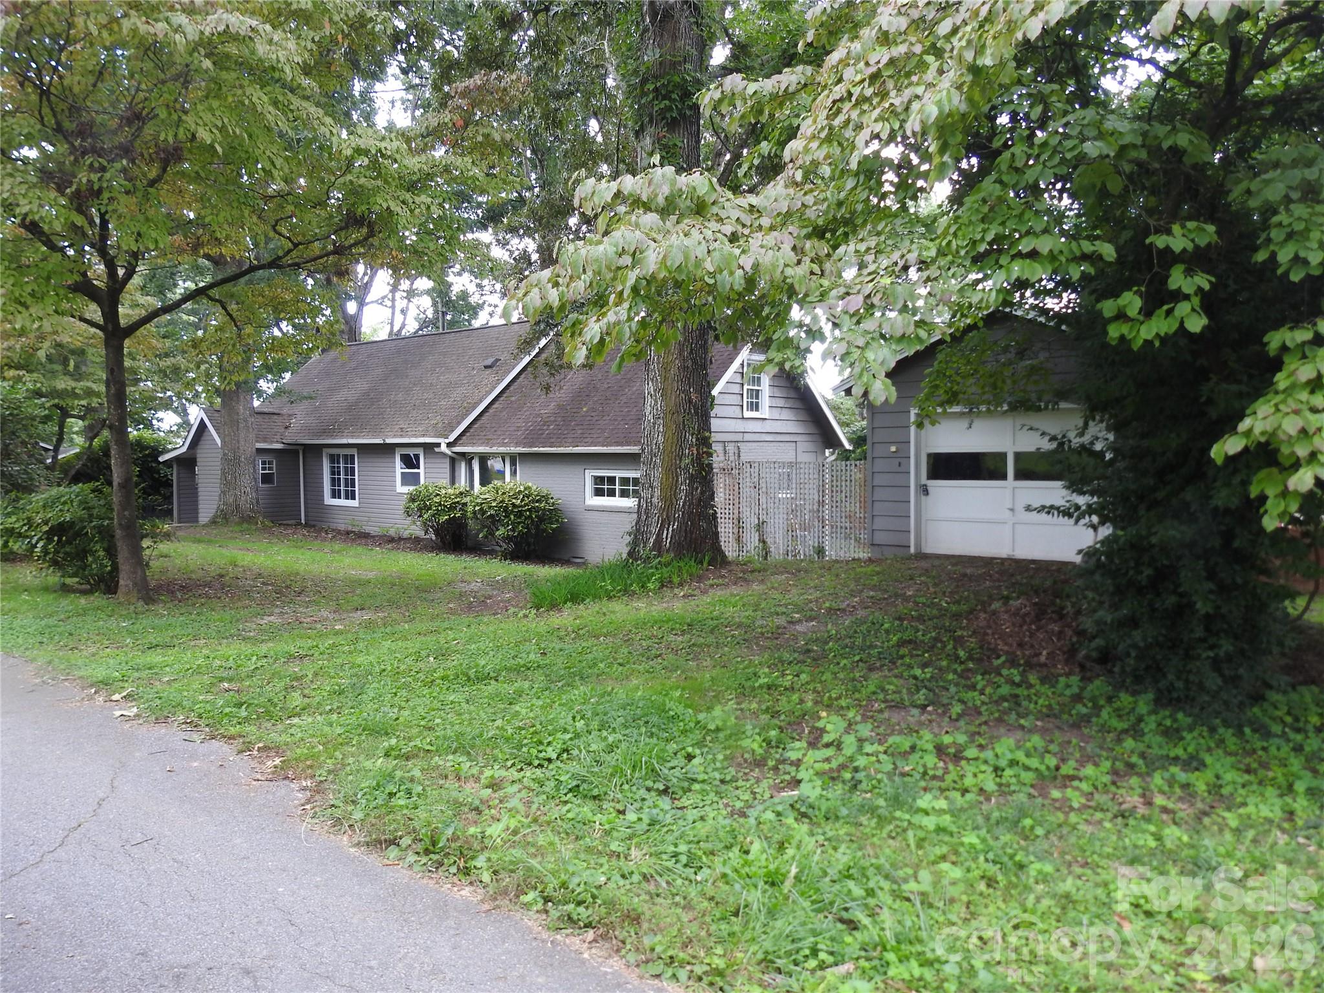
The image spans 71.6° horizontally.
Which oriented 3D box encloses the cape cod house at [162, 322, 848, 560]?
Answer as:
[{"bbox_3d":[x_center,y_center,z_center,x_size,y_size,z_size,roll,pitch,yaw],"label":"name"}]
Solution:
[{"bbox_3d":[-4.871,-1.796,24.151,17.675,5.606,9.544,2,4,39],"label":"cape cod house"}]

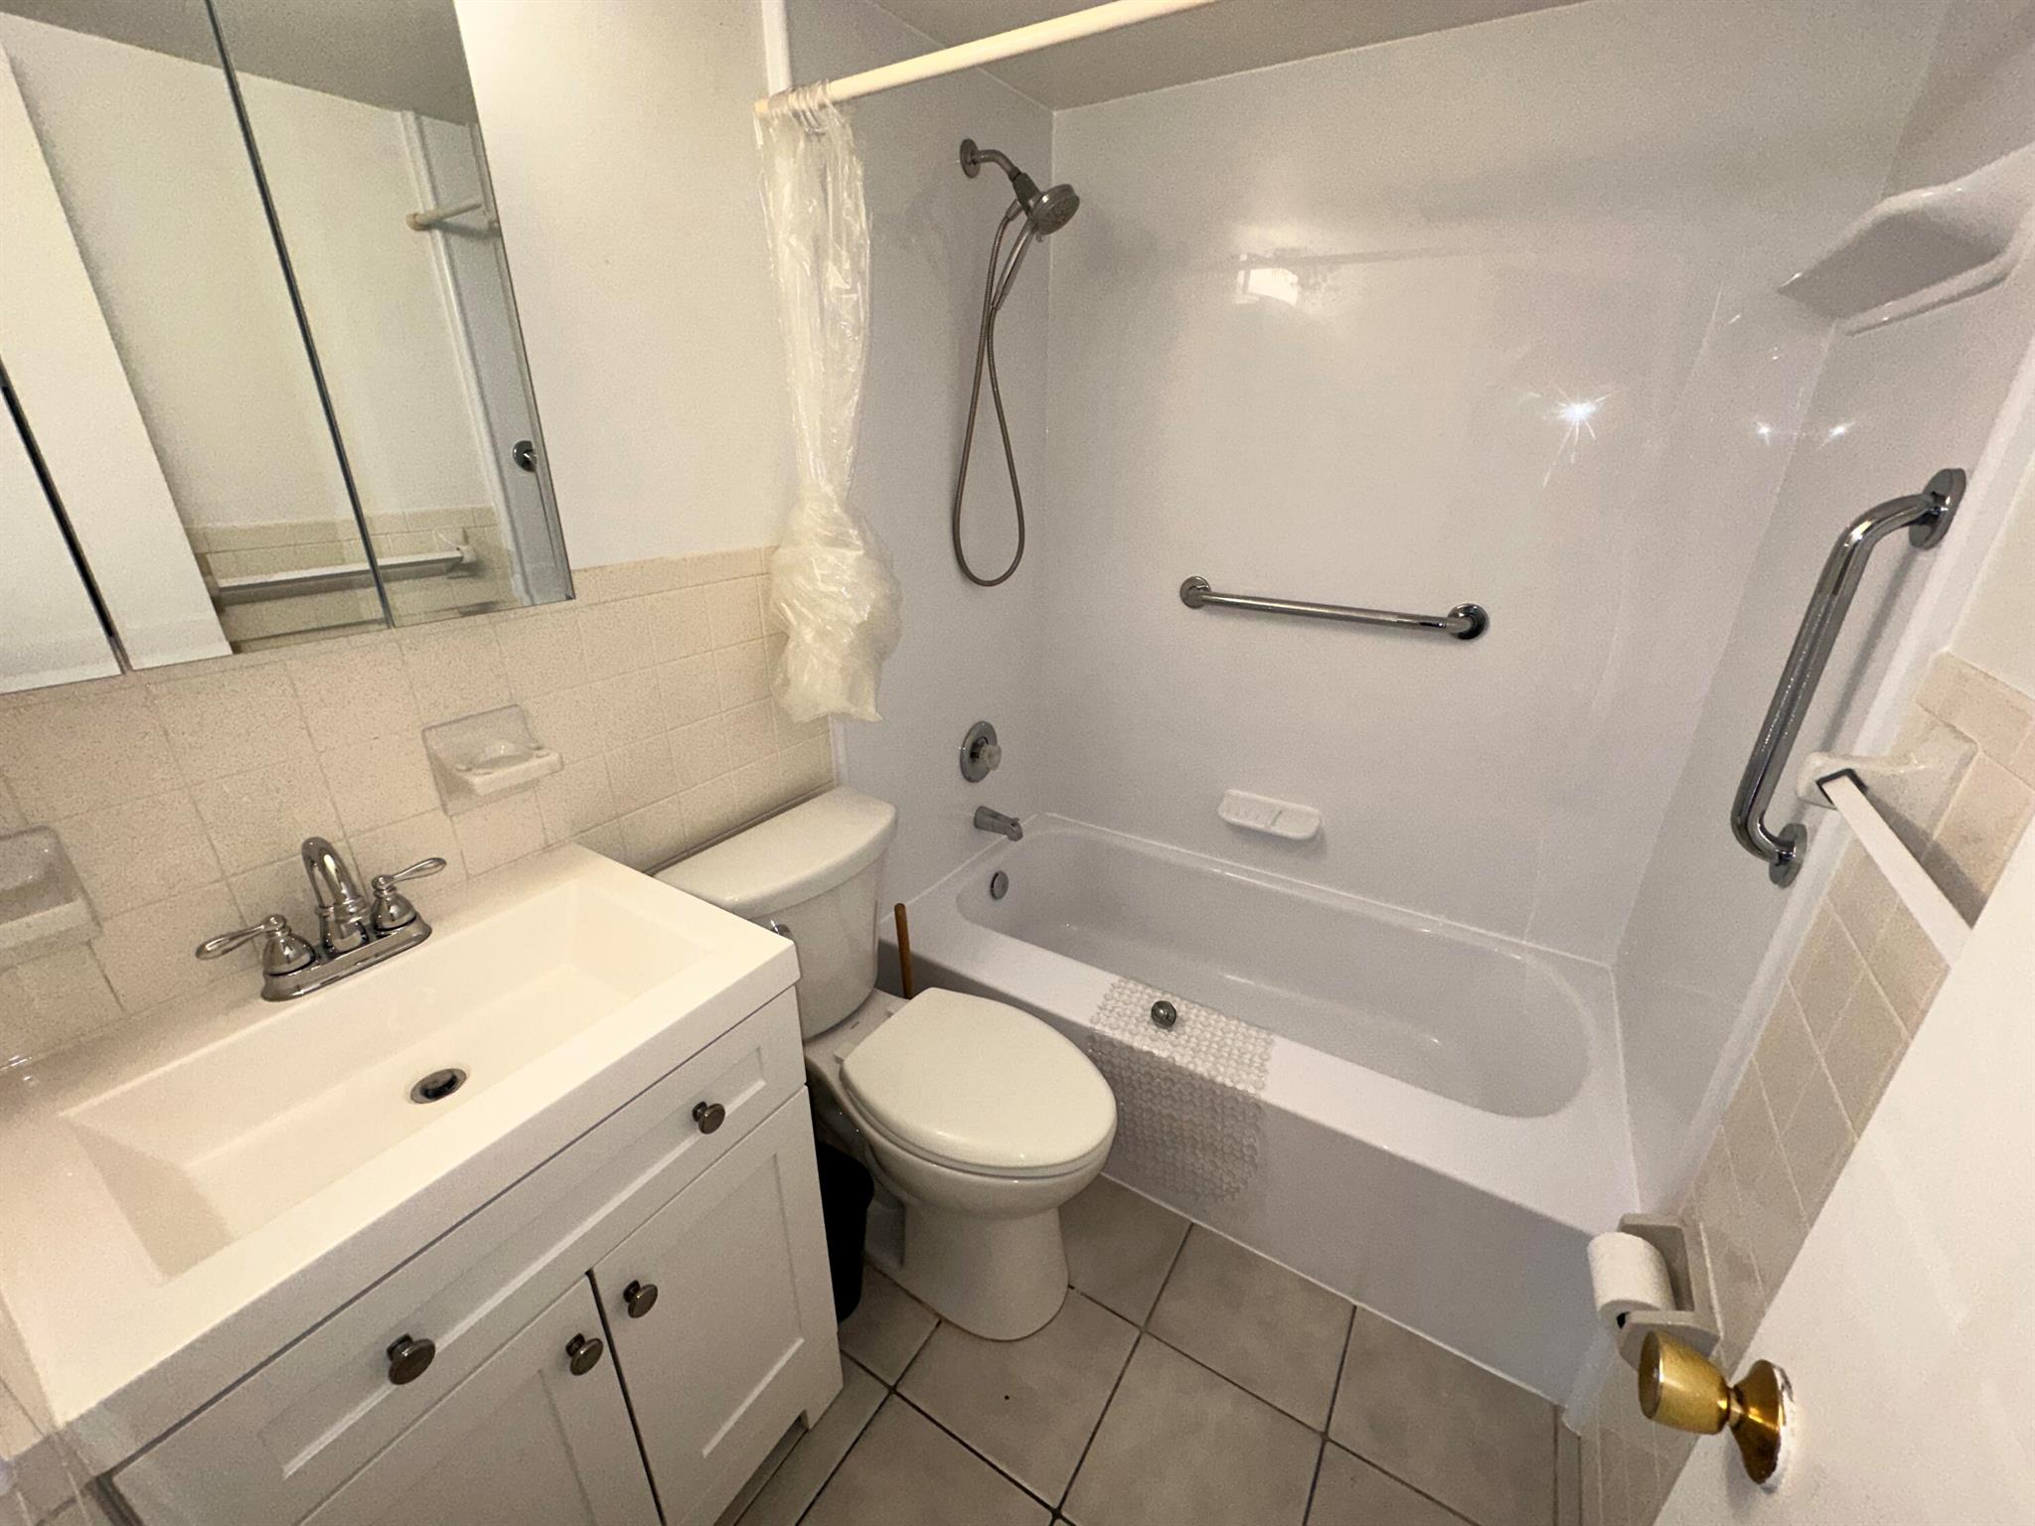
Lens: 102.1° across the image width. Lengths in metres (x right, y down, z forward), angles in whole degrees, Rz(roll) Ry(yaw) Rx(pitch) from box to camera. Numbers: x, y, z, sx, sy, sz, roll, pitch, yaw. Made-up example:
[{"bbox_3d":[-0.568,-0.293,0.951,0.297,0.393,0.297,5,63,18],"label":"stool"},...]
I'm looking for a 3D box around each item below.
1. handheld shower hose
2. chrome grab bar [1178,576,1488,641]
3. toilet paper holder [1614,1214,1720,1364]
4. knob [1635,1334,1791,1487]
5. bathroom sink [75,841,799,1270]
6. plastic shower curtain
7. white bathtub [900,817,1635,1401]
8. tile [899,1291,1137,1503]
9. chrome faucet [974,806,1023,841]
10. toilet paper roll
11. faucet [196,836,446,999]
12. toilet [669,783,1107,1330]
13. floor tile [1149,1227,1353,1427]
[{"bbox_3d":[-0.005,-0.808,1.737,0.250,0.885,0.210,13,25,29],"label":"handheld shower hose"},{"bbox_3d":[0.679,-0.348,1.867,0.685,0.076,0.078,13,25,29],"label":"chrome grab bar"},{"bbox_3d":[0.758,0.629,0.977,0.078,0.115,0.167,13,25,29],"label":"toilet paper holder"},{"bbox_3d":[0.405,0.374,0.487,0.063,0.065,0.065,13,26,29],"label":"knob"},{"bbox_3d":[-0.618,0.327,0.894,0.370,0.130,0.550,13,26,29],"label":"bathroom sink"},{"bbox_3d":[-0.316,-0.509,1.330,0.215,0.990,0.180,13,26,29],"label":"plastic shower curtain"},{"bbox_3d":[0.475,0.587,1.913,1.475,0.362,0.805,13,25,29],"label":"white bathtub"},{"bbox_3d":[0.008,1.006,1.383,0.305,0.010,0.306,13,26,29],"label":"tile"},{"bbox_3d":[-0.043,0.168,2.195,0.138,0.075,0.060,13,25,29],"label":"chrome faucet"},{"bbox_3d":[0.740,0.631,0.997,0.084,0.084,0.102,13,26,29],"label":"toilet paper roll"},{"bbox_3d":[-0.749,0.157,0.912,0.130,0.170,0.237,13,26,29],"label":"faucet"},{"bbox_3d":[-0.173,0.548,1.478,0.765,0.745,0.430,13,25,29],"label":"toilet"},{"bbox_3d":[0.412,0.980,1.448,0.304,0.010,0.242,13,26,29],"label":"floor tile"}]

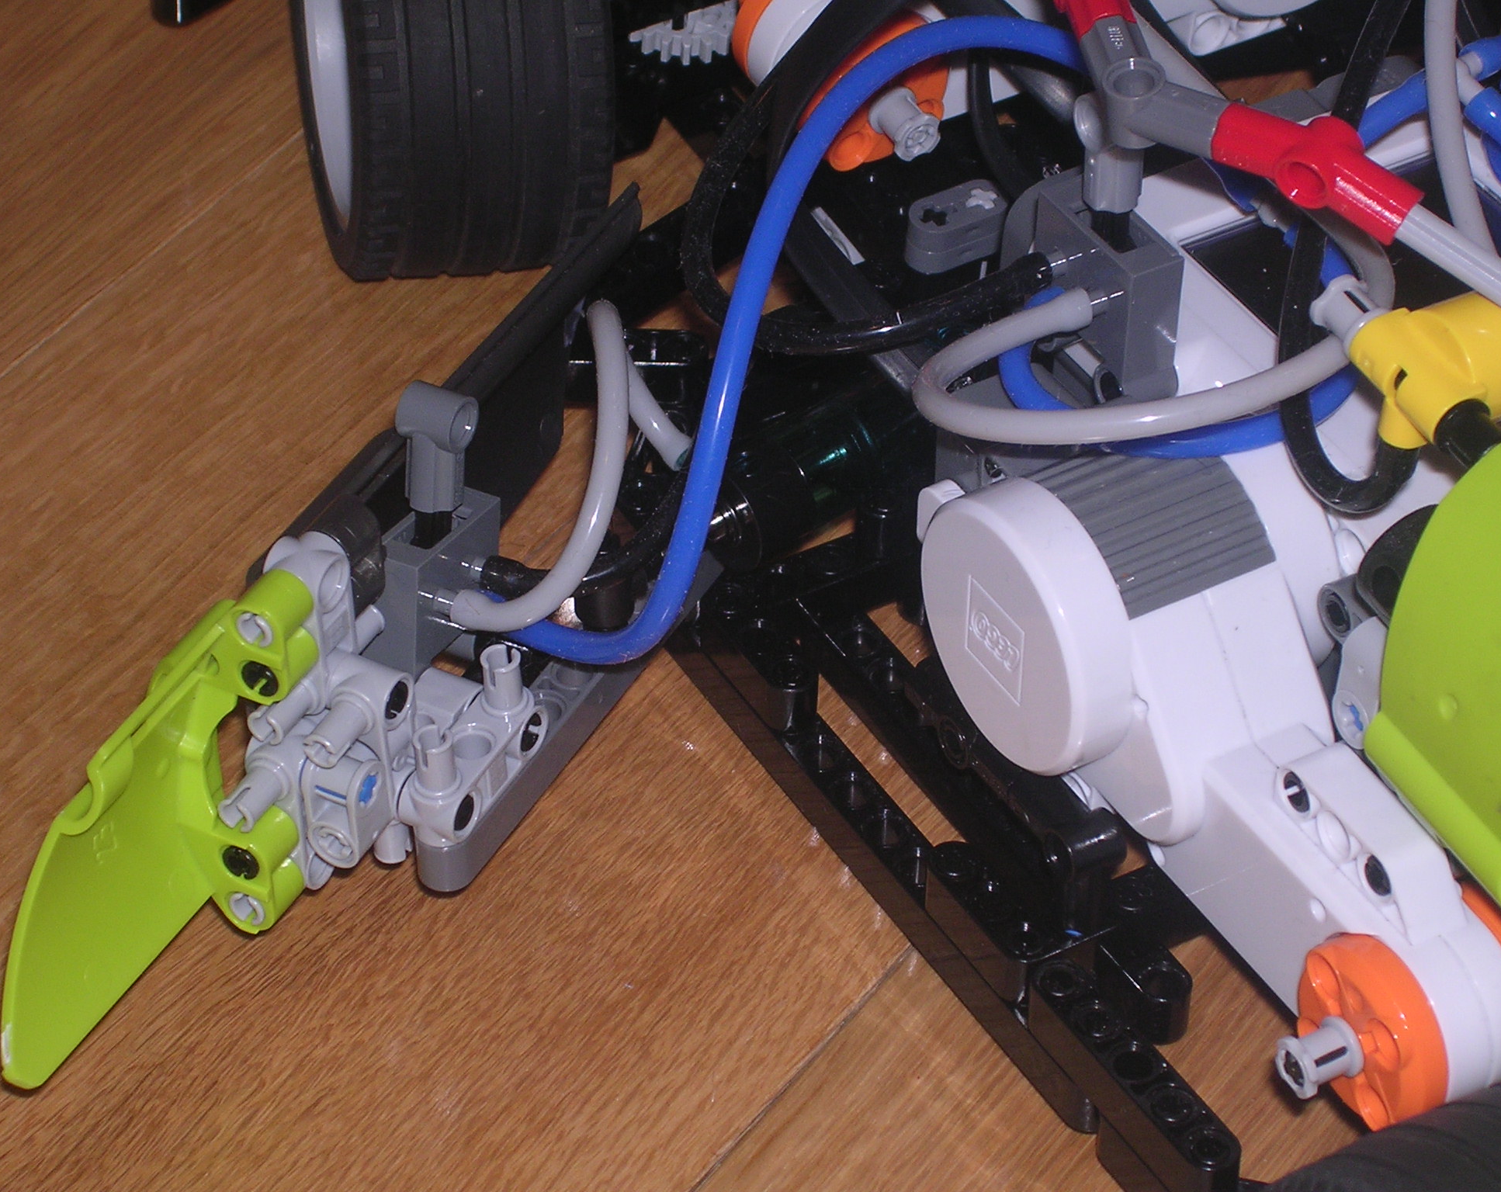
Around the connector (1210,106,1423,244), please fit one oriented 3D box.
[{"bbox_3d":[0.067,-0.050,0.626,0.024,0.009,0.008,26,56,10],"label":"connector"}]

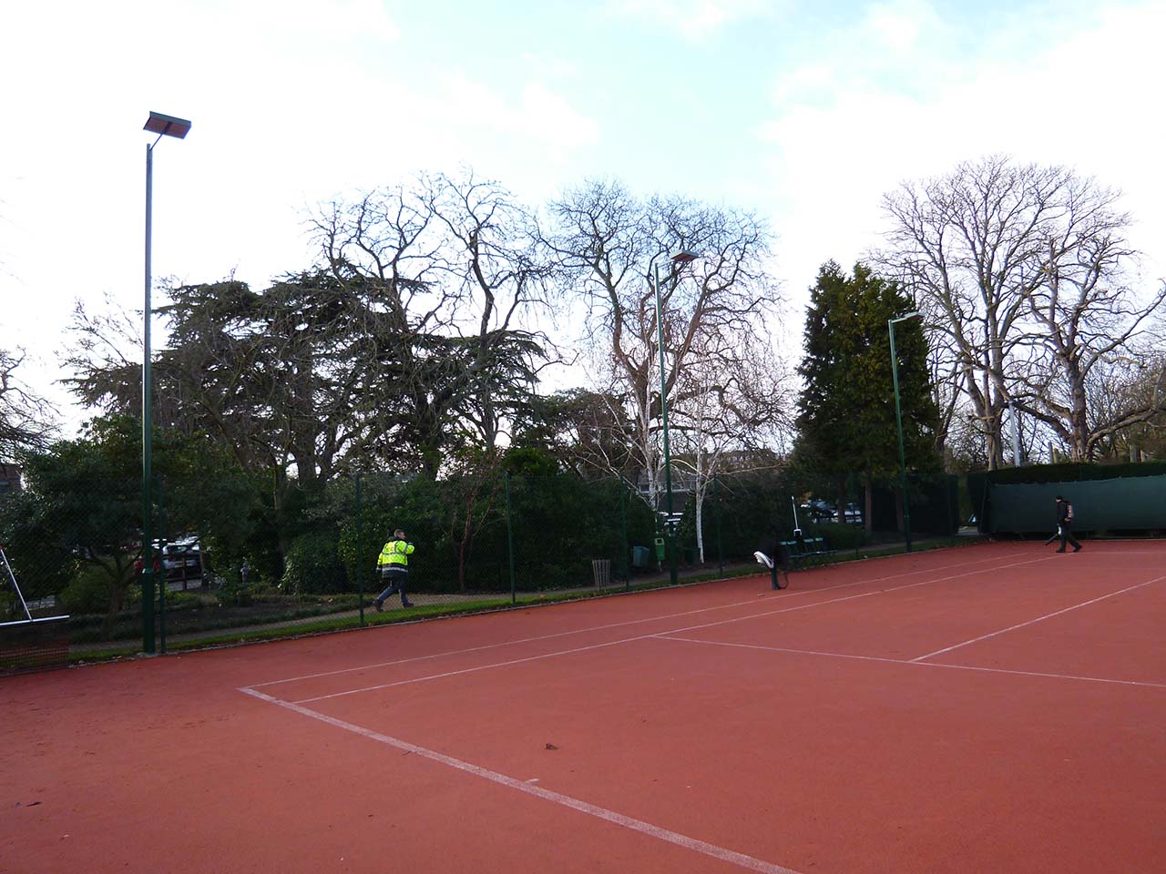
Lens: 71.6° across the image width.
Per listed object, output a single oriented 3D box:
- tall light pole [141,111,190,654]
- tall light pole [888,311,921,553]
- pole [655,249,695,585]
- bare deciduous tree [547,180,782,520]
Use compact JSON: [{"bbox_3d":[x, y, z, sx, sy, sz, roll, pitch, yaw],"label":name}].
[{"bbox_3d":[-6.744,-0.840,12.872,0.620,8.500,1.320,2,-7,-41],"label":"tall light pole"},{"bbox_3d":[11.740,-0.143,28.732,0.620,8.500,1.320,2,-7,-41],"label":"tall light pole"},{"bbox_3d":[2.475,-0.482,20.511,0.620,8.450,1.320,2,-7,-41],"label":"pole"},{"bbox_3d":[4.021,-3.537,39.000,11.000,18.000,10.500,-3,-5,6],"label":"bare deciduous tree"}]

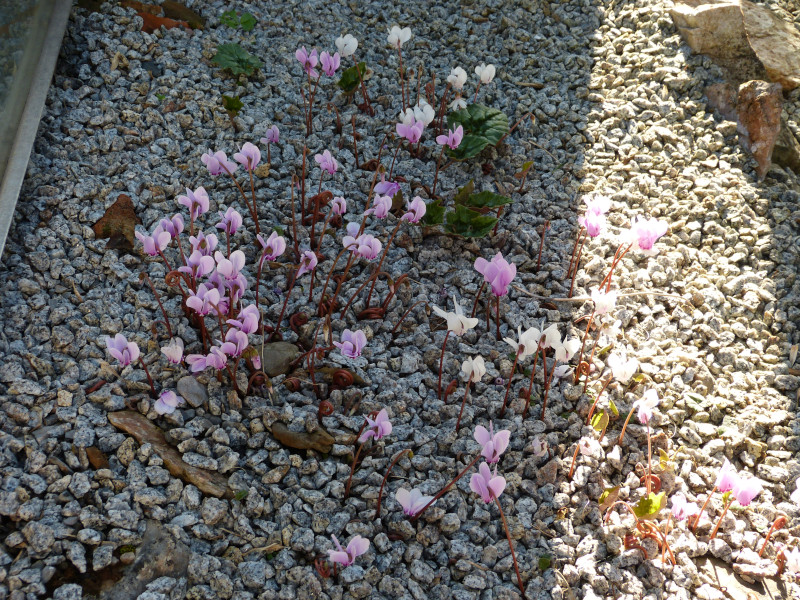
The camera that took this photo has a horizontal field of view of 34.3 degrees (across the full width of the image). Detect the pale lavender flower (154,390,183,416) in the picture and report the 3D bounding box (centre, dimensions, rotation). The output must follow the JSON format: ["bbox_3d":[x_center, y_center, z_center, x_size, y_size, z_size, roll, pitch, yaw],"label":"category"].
[{"bbox_3d":[-0.199,0.089,1.115,0.024,0.018,0.023,0,35,0],"label":"pale lavender flower"}]

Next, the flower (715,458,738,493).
[{"bbox_3d":[0.236,0.127,0.934,0.021,0.027,0.021,-13,40,-16],"label":"flower"}]

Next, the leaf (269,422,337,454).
[{"bbox_3d":[-0.069,0.098,0.918,0.051,0.012,0.019,17,41,20],"label":"leaf"}]

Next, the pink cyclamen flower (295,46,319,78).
[{"bbox_3d":[-0.104,-0.265,1.446,0.027,0.035,0.026,-3,37,-4],"label":"pink cyclamen flower"}]

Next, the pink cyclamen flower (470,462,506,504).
[{"bbox_3d":[0.055,0.113,0.800,0.022,0.024,0.020,0,36,0],"label":"pink cyclamen flower"}]

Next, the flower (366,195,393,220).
[{"bbox_3d":[-0.020,-0.089,1.230,0.025,0.020,0.023,18,39,24],"label":"flower"}]

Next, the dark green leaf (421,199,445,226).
[{"bbox_3d":[0.030,-0.082,1.210,0.025,0.017,0.024,0,36,0],"label":"dark green leaf"}]

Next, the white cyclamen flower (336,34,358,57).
[{"bbox_3d":[-0.058,-0.275,1.401,0.025,0.026,0.022,13,40,16],"label":"white cyclamen flower"}]

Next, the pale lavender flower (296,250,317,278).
[{"bbox_3d":[-0.076,-0.029,1.070,0.019,0.021,0.019,12,37,16],"label":"pale lavender flower"}]

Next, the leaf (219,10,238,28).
[{"bbox_3d":[-0.209,-0.342,1.580,0.025,0.014,0.023,0,36,0],"label":"leaf"}]

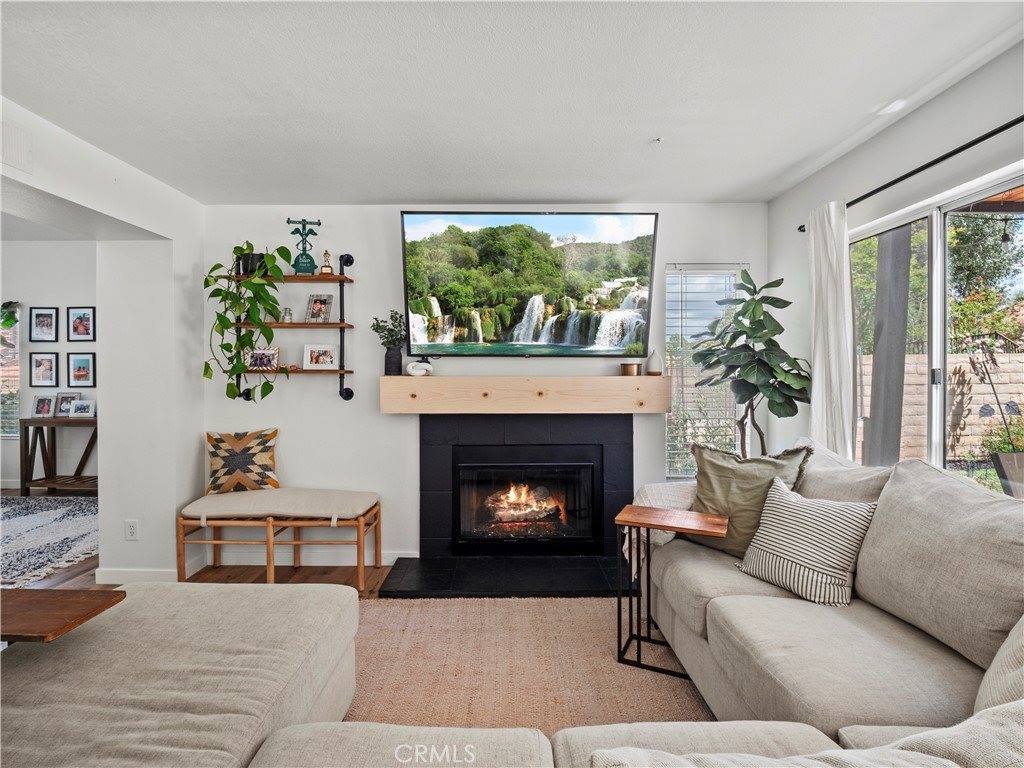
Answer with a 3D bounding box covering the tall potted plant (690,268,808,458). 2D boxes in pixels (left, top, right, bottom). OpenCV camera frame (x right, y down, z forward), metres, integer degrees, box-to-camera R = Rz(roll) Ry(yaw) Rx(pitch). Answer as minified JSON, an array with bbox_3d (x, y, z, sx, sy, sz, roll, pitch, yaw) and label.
[{"bbox_3d":[1.364,0.283,2.730,0.630,1.860,0.600,0,1,0],"label":"tall potted plant"}]

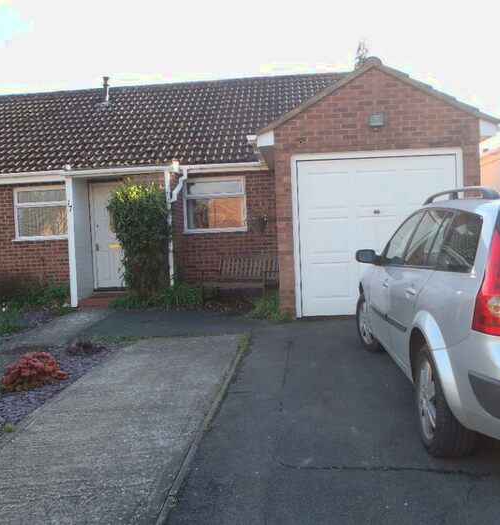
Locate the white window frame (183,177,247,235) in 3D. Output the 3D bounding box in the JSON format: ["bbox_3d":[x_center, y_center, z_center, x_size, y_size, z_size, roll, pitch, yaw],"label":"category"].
[{"bbox_3d":[-0.668,-1.106,10.800,1.180,1.060,0.120,-2,3,4],"label":"white window frame"}]

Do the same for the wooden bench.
[{"bbox_3d":[-0.160,0.266,10.050,1.240,0.890,0.600,-1,3,28],"label":"wooden bench"}]

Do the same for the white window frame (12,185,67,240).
[{"bbox_3d":[-4.059,-0.960,11.050,1.130,1.060,0.120,-2,3,4],"label":"white window frame"}]

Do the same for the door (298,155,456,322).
[{"bbox_3d":[1.699,-0.340,7.500,2.120,2.080,0.090,-2,3,3],"label":"door"}]

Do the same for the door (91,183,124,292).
[{"bbox_3d":[-2.683,-0.521,11.050,0.880,2.050,0.100,-2,3,4],"label":"door"}]

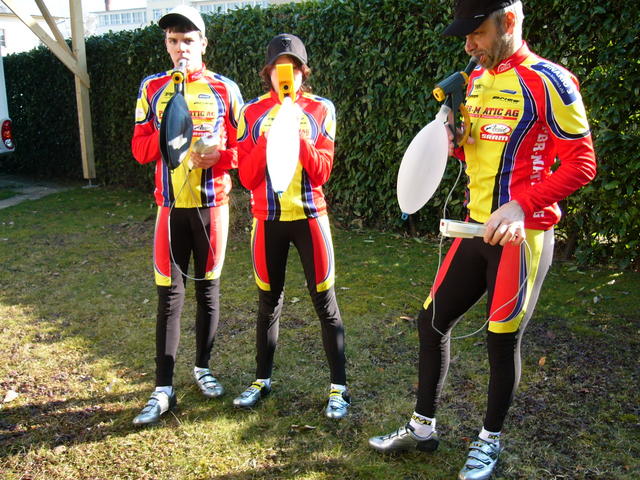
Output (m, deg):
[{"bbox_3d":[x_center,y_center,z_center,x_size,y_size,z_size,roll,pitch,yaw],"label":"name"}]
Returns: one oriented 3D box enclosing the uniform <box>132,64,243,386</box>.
[{"bbox_3d":[-0.590,-0.036,2.908,0.490,1.430,0.380,-1,13,-3],"label":"uniform"}]

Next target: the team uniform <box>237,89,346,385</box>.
[{"bbox_3d":[-0.120,0.028,2.882,0.460,1.360,0.360,-1,13,-4],"label":"team uniform"}]

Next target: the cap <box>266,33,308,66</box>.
[{"bbox_3d":[-0.136,-0.789,2.691,0.175,0.145,0.260,-1,13,-2],"label":"cap"}]

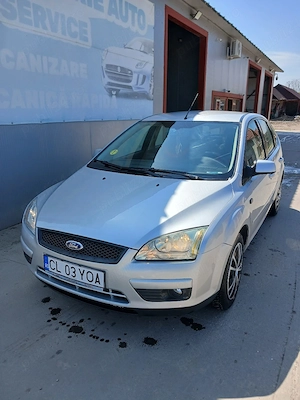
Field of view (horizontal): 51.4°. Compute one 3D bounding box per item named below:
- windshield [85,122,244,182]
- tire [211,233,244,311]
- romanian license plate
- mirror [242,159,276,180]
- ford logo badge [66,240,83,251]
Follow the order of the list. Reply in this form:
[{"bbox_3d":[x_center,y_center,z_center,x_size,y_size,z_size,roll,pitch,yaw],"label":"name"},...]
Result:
[{"bbox_3d":[0.174,-0.559,3.057,1.430,0.130,0.990,8,44,28],"label":"windshield"},{"bbox_3d":[0.581,0.546,2.487,0.205,0.630,0.630,8,17,28],"label":"tire"},{"bbox_3d":[-0.510,0.476,2.080,0.520,0.113,0.018,8,13,28],"label":"romanian license plate"},{"bbox_3d":[0.984,-0.268,2.760,0.245,0.155,0.140,8,17,28],"label":"mirror"},{"bbox_3d":[-0.495,0.300,2.031,0.143,0.057,0.018,8,9,28],"label":"ford logo badge"}]

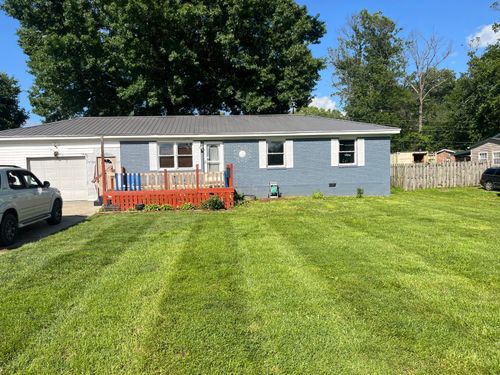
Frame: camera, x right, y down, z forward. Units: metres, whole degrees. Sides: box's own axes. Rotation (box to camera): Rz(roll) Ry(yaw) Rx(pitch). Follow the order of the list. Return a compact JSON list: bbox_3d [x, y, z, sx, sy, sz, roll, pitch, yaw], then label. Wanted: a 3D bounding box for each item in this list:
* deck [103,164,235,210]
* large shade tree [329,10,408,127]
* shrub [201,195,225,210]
[{"bbox_3d":[-3.528,-0.073,17.145,5.550,1.880,2.100,-1,3,-4],"label":"deck"},{"bbox_3d":[13.600,-10.596,43.099,9.300,19.100,9.000,-1,3,-4],"label":"large shade tree"},{"bbox_3d":[-1.548,0.619,15.500,0.950,0.620,0.850,-1,3,-4],"label":"shrub"}]

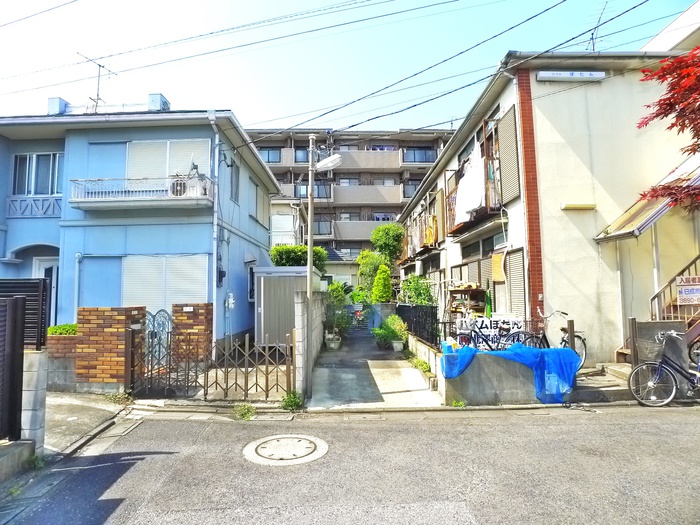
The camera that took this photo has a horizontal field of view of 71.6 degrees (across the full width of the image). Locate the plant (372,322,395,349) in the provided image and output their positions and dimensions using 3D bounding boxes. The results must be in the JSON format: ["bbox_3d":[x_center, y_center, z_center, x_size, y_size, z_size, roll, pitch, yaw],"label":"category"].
[{"bbox_3d":[0.763,1.738,11.400,0.500,0.620,0.500,-1,-4,0],"label":"plant"}]

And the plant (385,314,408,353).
[{"bbox_3d":[1.064,1.624,11.100,0.500,0.820,0.480,-1,-4,0],"label":"plant"}]

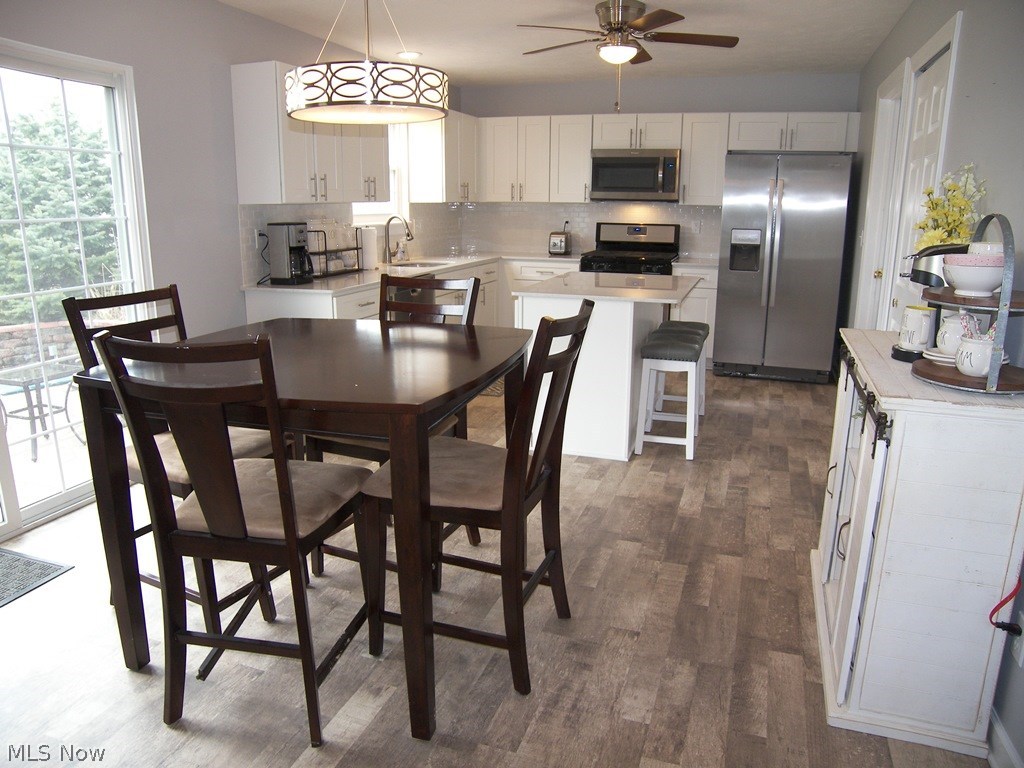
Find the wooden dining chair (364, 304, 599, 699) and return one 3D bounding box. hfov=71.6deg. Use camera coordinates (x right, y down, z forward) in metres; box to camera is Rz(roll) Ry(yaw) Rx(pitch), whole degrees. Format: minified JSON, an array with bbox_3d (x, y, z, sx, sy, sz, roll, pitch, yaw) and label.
[{"bbox_3d":[-0.107,0.305,2.208,0.589,1.104,0.475,5,15,19],"label":"wooden dining chair"}]

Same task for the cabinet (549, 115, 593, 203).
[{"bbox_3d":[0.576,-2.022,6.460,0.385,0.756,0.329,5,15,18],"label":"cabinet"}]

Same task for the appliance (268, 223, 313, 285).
[{"bbox_3d":[-1.319,-0.776,4.236,0.220,0.354,0.185,5,15,18],"label":"appliance"}]

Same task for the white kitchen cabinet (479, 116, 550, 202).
[{"bbox_3d":[0.073,-2.069,6.624,0.682,0.756,0.329,5,15,18],"label":"white kitchen cabinet"}]

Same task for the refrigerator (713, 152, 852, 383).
[{"bbox_3d":[2.212,-0.965,5.890,0.920,1.776,0.760,5,15,18],"label":"refrigerator"}]

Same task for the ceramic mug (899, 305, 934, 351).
[{"bbox_3d":[1.218,-0.163,2.118,0.094,0.122,0.128,2,15,5],"label":"ceramic mug"}]

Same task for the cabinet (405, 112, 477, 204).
[{"bbox_3d":[-0.579,-1.976,6.250,0.314,0.756,0.822,5,15,18],"label":"cabinet"}]

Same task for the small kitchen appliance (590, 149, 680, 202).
[{"bbox_3d":[1.129,-1.867,6.388,0.775,0.434,0.406,5,15,19],"label":"small kitchen appliance"}]

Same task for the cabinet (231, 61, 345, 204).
[{"bbox_3d":[-1.301,-1.432,4.159,0.314,0.756,0.602,5,15,18],"label":"cabinet"}]

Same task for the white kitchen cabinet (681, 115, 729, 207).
[{"bbox_3d":[1.632,-1.922,6.067,0.382,0.753,0.040,5,15,19],"label":"white kitchen cabinet"}]

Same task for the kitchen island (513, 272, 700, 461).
[{"bbox_3d":[0.602,-0.143,4.316,0.896,0.924,1.208,5,15,19],"label":"kitchen island"}]

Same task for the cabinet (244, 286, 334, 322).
[{"bbox_3d":[-1.221,-0.208,4.609,0.615,0.881,0.643,5,15,19],"label":"cabinet"}]

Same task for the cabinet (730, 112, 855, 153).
[{"bbox_3d":[2.267,-2.067,5.861,0.922,0.305,0.329,5,15,18],"label":"cabinet"}]

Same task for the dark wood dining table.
[{"bbox_3d":[-0.578,0.341,2.404,1.129,0.931,1.129,4,15,15],"label":"dark wood dining table"}]

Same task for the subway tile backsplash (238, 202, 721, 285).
[{"bbox_3d":[0.143,-1.109,5.336,2.565,0.495,3.338,5,15,19],"label":"subway tile backsplash"}]

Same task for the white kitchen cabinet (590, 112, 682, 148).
[{"bbox_3d":[1.138,-2.232,6.335,0.776,0.292,0.327,5,15,19],"label":"white kitchen cabinet"}]

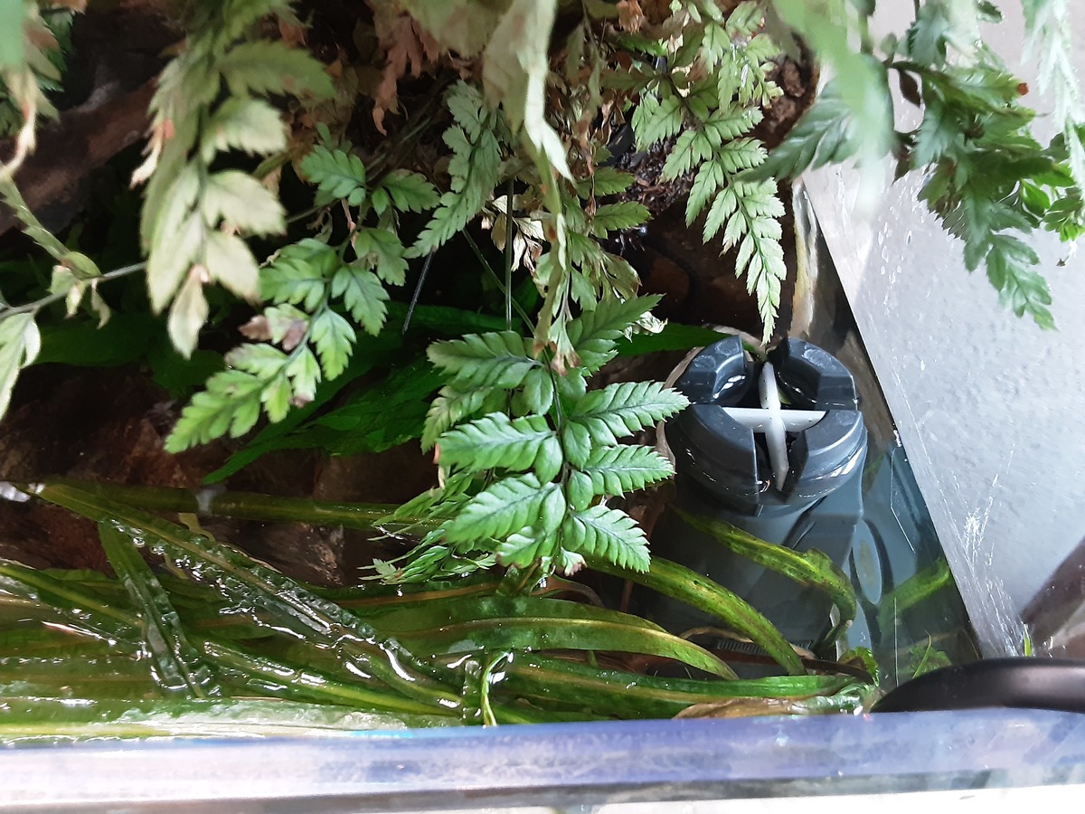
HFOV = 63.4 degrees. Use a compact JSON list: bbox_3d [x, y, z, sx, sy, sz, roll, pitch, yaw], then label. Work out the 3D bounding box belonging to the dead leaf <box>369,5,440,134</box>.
[{"bbox_3d":[-0.046,-0.111,0.290,0.022,0.040,0.020,-1,46,1],"label":"dead leaf"}]

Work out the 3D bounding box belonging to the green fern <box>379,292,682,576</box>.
[{"bbox_3d":[-0.001,0.007,0.238,0.078,0.046,0.068,-1,46,1],"label":"green fern"}]

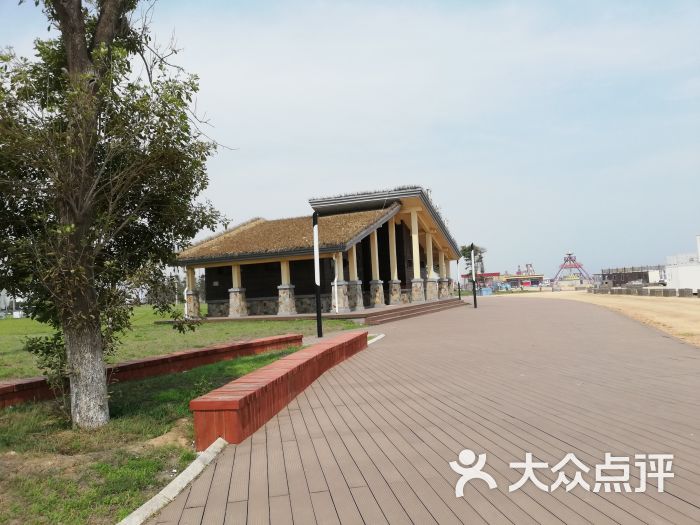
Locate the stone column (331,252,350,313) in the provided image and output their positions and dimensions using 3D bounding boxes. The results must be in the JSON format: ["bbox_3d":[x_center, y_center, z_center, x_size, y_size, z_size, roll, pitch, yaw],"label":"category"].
[{"bbox_3d":[-0.488,0.951,26.020,0.690,2.865,0.690,-5,-3,23],"label":"stone column"}]

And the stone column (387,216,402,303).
[{"bbox_3d":[2.632,-0.111,32.573,0.690,5.307,0.690,-5,-3,23],"label":"stone column"}]

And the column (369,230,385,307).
[{"bbox_3d":[1.437,0.355,29.809,0.690,4.228,0.690,-5,-3,23],"label":"column"}]

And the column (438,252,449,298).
[{"bbox_3d":[7.172,1.001,42.040,0.690,3.556,0.690,-5,-3,23],"label":"column"}]

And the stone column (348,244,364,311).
[{"bbox_3d":[0.192,0.745,26.690,0.690,3.266,0.690,-5,-3,23],"label":"stone column"}]

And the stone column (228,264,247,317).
[{"bbox_3d":[-5.833,1.454,28.311,0.690,2.708,0.690,-5,-3,23],"label":"stone column"}]

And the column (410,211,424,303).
[{"bbox_3d":[4.411,-0.423,36.265,0.690,6.110,0.690,-5,-3,23],"label":"column"}]

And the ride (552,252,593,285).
[{"bbox_3d":[45.641,1.231,112.000,6.800,6.872,4.600,-6,-4,38],"label":"ride"}]

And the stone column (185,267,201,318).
[{"bbox_3d":[-8.514,1.616,29.469,0.690,2.809,0.690,-5,-3,23],"label":"stone column"}]

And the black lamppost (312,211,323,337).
[{"bbox_3d":[-1.075,0.354,17.807,0.150,4.134,0.150,-5,-3,23],"label":"black lamppost"}]

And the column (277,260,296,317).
[{"bbox_3d":[-3.159,1.246,27.163,0.690,2.699,0.690,-5,-3,23],"label":"column"}]

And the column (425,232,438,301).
[{"bbox_3d":[5.790,0.270,38.941,0.690,4.848,0.690,-5,-3,23],"label":"column"}]

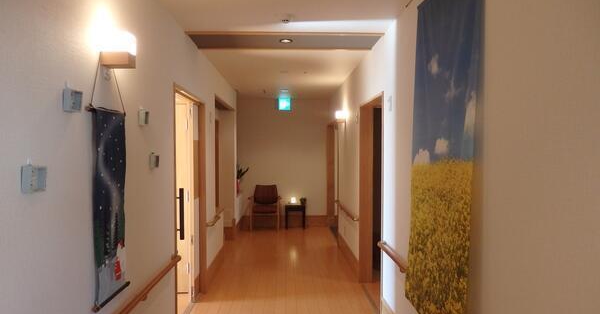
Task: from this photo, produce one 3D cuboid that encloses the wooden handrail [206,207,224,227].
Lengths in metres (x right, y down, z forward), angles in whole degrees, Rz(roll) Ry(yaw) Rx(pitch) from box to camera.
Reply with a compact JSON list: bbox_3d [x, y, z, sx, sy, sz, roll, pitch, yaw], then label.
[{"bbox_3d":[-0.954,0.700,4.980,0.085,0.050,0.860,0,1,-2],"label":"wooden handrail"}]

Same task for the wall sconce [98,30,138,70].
[{"bbox_3d":[-0.830,-0.485,1.987,0.119,0.150,0.118,0,1,-2],"label":"wall sconce"}]

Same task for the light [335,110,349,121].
[{"bbox_3d":[0.571,-0.548,6.077,0.119,0.150,0.120,0,1,-2],"label":"light"}]

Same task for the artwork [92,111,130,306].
[{"bbox_3d":[-0.870,0.220,2.004,0.030,0.860,0.415,0,1,-2],"label":"artwork"}]

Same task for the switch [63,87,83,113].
[{"bbox_3d":[-0.862,-0.208,1.647,0.031,0.085,0.090,0,1,-2],"label":"switch"}]

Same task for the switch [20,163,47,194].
[{"bbox_3d":[-0.851,0.070,1.390,0.033,0.088,0.082,0,1,-2],"label":"switch"}]

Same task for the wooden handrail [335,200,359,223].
[{"bbox_3d":[0.598,0.688,5.806,0.085,0.050,1.840,0,1,-2],"label":"wooden handrail"}]

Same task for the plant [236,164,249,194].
[{"bbox_3d":[-1.082,0.399,7.723,0.320,0.550,0.330,0,1,-2],"label":"plant"}]

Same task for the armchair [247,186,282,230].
[{"bbox_3d":[-0.656,0.967,8.227,0.620,0.820,0.570,0,1,-2],"label":"armchair"}]

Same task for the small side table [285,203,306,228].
[{"bbox_3d":[-0.086,1.150,8.330,0.385,0.455,0.360,0,1,-2],"label":"small side table"}]

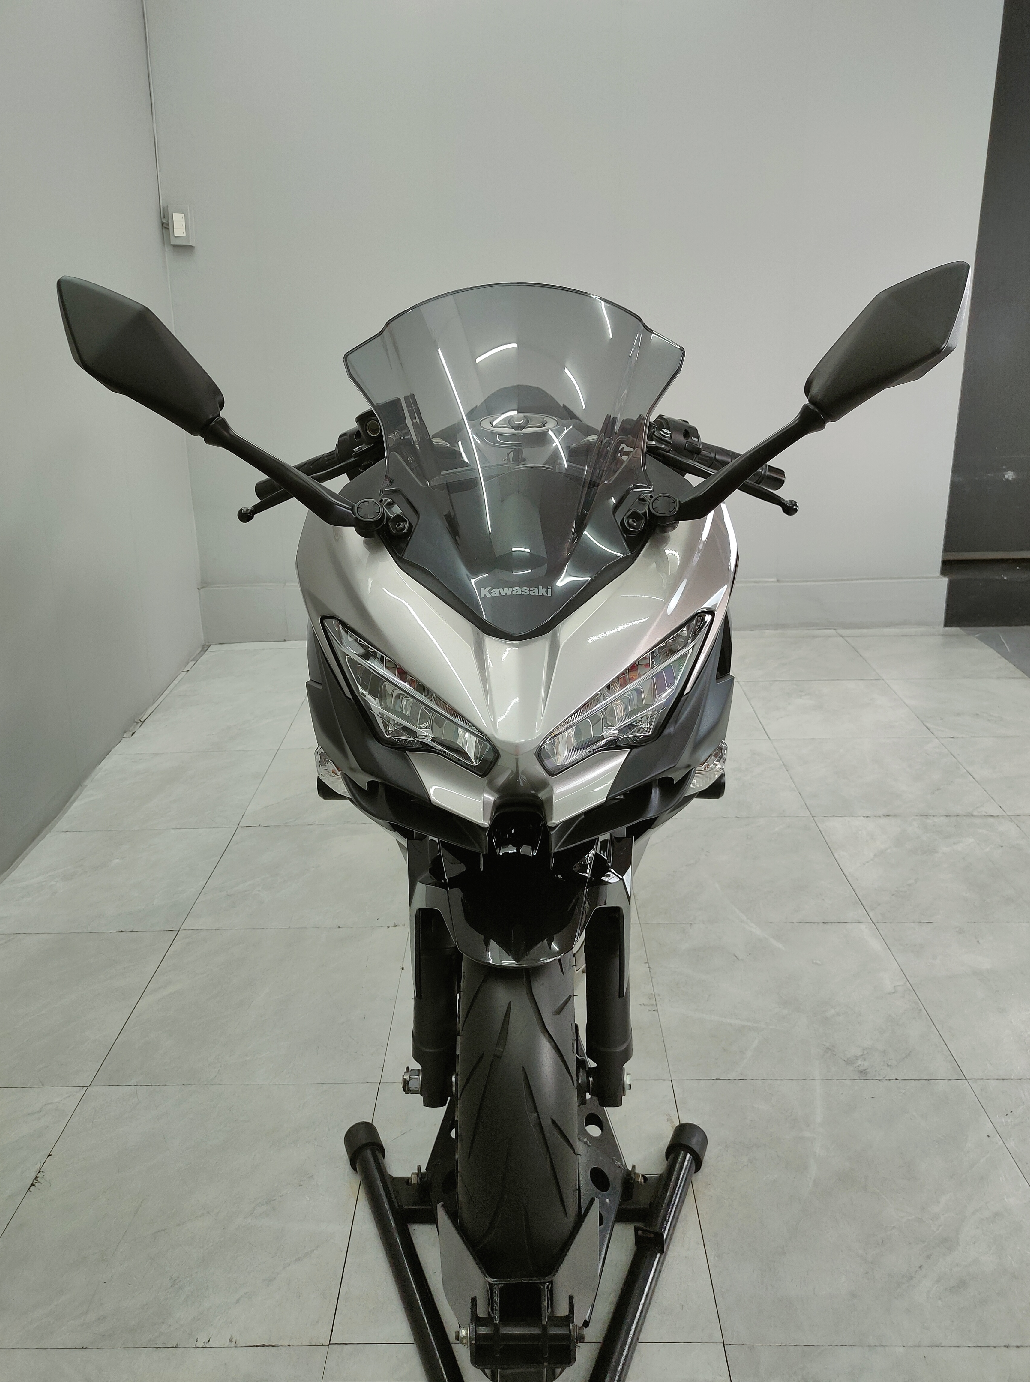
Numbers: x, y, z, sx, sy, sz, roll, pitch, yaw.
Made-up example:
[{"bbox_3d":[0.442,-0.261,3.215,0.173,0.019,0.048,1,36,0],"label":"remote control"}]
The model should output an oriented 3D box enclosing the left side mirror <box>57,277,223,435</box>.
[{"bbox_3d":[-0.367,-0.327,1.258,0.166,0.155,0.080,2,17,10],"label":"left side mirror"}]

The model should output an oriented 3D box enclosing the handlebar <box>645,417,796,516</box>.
[{"bbox_3d":[0.257,-0.281,1.579,0.205,0.125,0.190,-1,17,1],"label":"handlebar"}]

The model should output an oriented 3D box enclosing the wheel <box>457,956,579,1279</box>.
[{"bbox_3d":[0.006,0.436,1.428,0.112,0.590,0.590,-1,17,1],"label":"wheel"}]

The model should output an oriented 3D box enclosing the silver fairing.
[{"bbox_3d":[0.004,-0.038,1.331,0.475,0.275,0.420,-1,17,1],"label":"silver fairing"}]

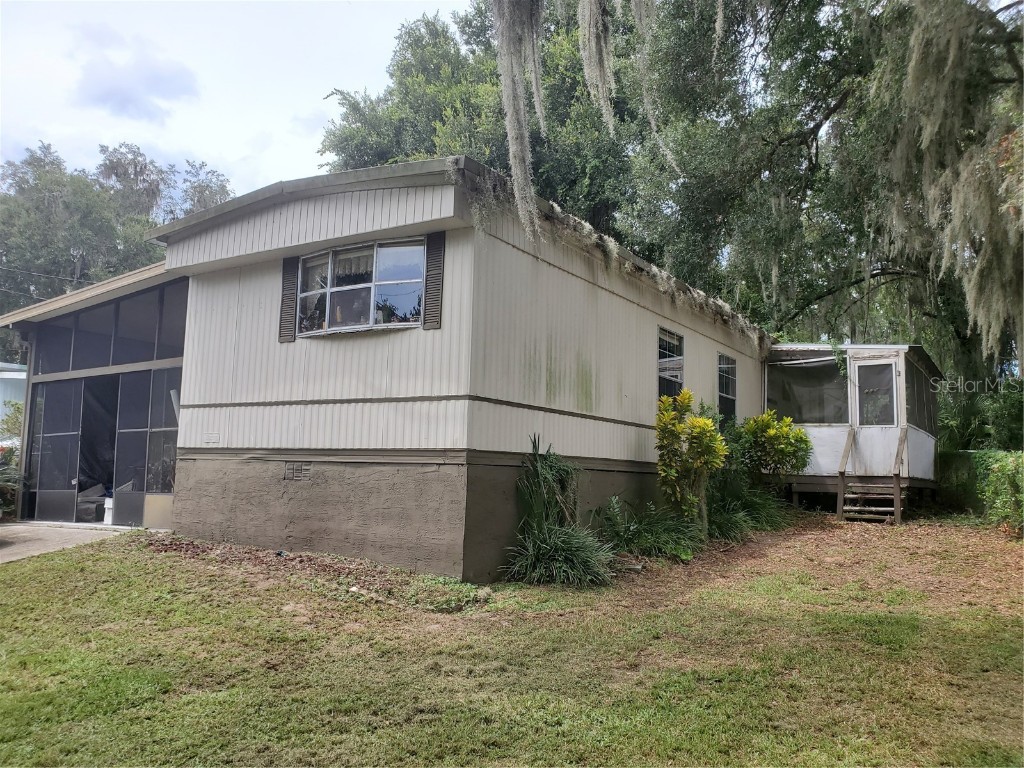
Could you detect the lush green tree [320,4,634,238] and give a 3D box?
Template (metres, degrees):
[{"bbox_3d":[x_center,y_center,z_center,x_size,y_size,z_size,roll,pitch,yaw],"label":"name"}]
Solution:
[{"bbox_3d":[-1.186,-3.888,21.565,8.800,14.270,8.500,2,-6,0],"label":"lush green tree"}]

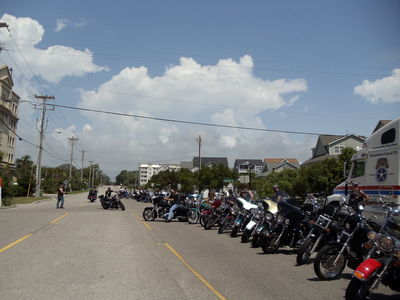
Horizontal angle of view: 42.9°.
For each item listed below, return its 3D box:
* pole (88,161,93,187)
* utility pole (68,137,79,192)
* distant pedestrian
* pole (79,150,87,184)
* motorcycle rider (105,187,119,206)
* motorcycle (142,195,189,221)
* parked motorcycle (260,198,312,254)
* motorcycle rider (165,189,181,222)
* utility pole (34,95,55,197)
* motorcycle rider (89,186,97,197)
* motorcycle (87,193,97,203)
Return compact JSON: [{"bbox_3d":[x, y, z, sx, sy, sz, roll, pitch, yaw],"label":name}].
[{"bbox_3d":[-47.553,10.786,222.000,2.200,12.200,0.400,1,-4,-10],"label":"pole"},{"bbox_3d":[-28.132,3.084,112.000,2.400,12.400,0.400,1,-4,-10],"label":"utility pole"},{"bbox_3d":[-10.040,3.359,36.800,0.600,1.770,0.550,2,-4,-17],"label":"distant pedestrian"},{"bbox_3d":[-36.884,6.452,160.000,2.500,12.600,0.400,2,-4,-10],"label":"pole"},{"bbox_3d":[-6.092,3.217,34.800,0.850,1.360,0.720,-2,-5,34],"label":"motorcycle rider"},{"bbox_3d":[-1.600,2.819,24.500,2.350,1.280,0.920,1,-4,0],"label":"motorcycle"},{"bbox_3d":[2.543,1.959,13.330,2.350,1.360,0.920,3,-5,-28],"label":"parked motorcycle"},{"bbox_3d":[-1.305,2.678,24.400,0.820,1.550,0.650,1,-4,0],"label":"motorcycle rider"},{"bbox_3d":[-20.382,-0.584,66.000,2.550,13.200,0.420,2,-4,-10],"label":"utility pole"},{"bbox_3d":[-10.494,4.219,50.000,0.800,1.300,0.800,1,-4,-8],"label":"motorcycle rider"},{"bbox_3d":[-10.615,4.591,50.200,0.930,1.330,2.400,1,-4,-8],"label":"motorcycle"}]

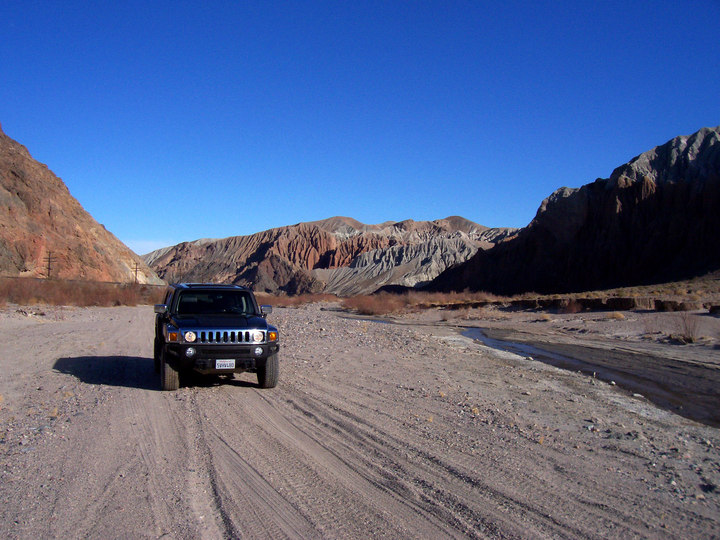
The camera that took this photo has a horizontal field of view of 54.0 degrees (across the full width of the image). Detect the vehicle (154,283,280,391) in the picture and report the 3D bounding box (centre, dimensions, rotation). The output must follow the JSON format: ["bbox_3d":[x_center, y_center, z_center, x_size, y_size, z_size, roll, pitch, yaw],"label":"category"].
[{"bbox_3d":[-2.880,1.165,13.630,1.980,1.880,4.720,1,-2,-18],"label":"vehicle"}]

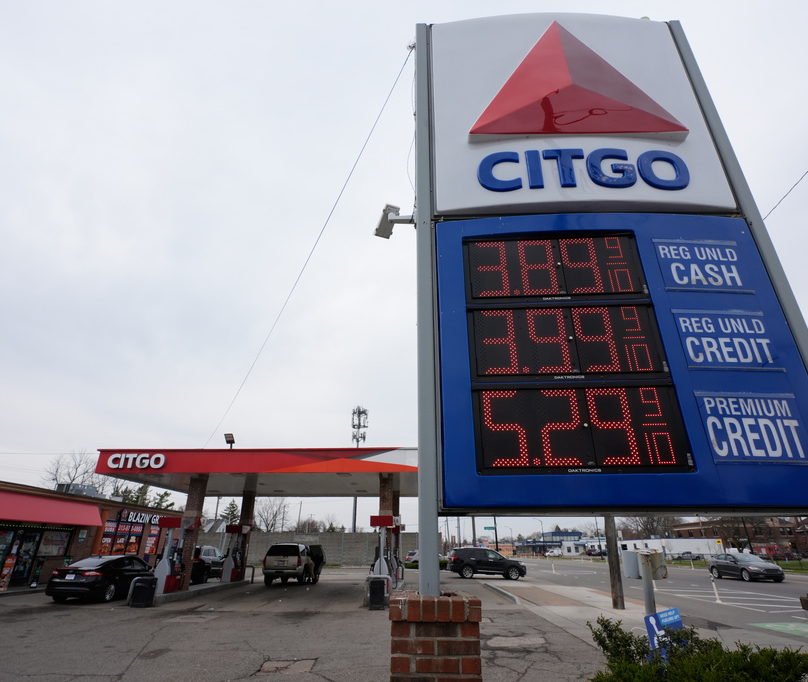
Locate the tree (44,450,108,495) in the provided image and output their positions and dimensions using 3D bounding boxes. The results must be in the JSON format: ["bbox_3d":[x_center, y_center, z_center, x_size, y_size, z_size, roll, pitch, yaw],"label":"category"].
[{"bbox_3d":[-34.894,16.980,47.143,6.000,11.600,6.000,17,-29,-31],"label":"tree"}]

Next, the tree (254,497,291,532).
[{"bbox_3d":[-21.765,29.986,74.215,6.800,10.800,6.800,7,-26,-14],"label":"tree"}]

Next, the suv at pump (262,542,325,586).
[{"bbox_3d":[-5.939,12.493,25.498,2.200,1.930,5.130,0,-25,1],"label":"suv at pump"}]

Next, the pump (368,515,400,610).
[{"bbox_3d":[-0.865,8.251,17.556,0.950,2.750,1.200,0,-25,1],"label":"pump"}]

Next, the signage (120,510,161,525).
[{"bbox_3d":[-16.643,11.334,29.199,0.150,0.650,5.500,0,-25,1],"label":"signage"}]

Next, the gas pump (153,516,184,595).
[{"bbox_3d":[-9.330,8.582,18.287,0.780,2.620,1.200,0,-25,1],"label":"gas pump"}]

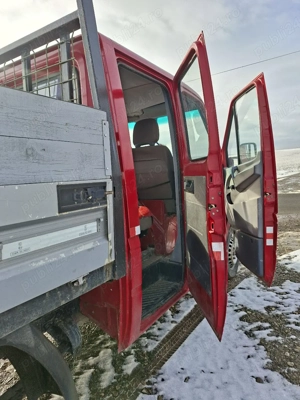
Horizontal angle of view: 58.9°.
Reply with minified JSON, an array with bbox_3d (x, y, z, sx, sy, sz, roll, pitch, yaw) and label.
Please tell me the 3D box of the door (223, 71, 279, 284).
[{"bbox_3d":[0.791,-0.146,2.404,0.210,1.600,0.960,-2,6,-4],"label":"door"}]

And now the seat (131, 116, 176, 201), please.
[{"bbox_3d":[0.126,-0.326,2.617,0.540,0.880,0.660,2,7,34],"label":"seat"}]

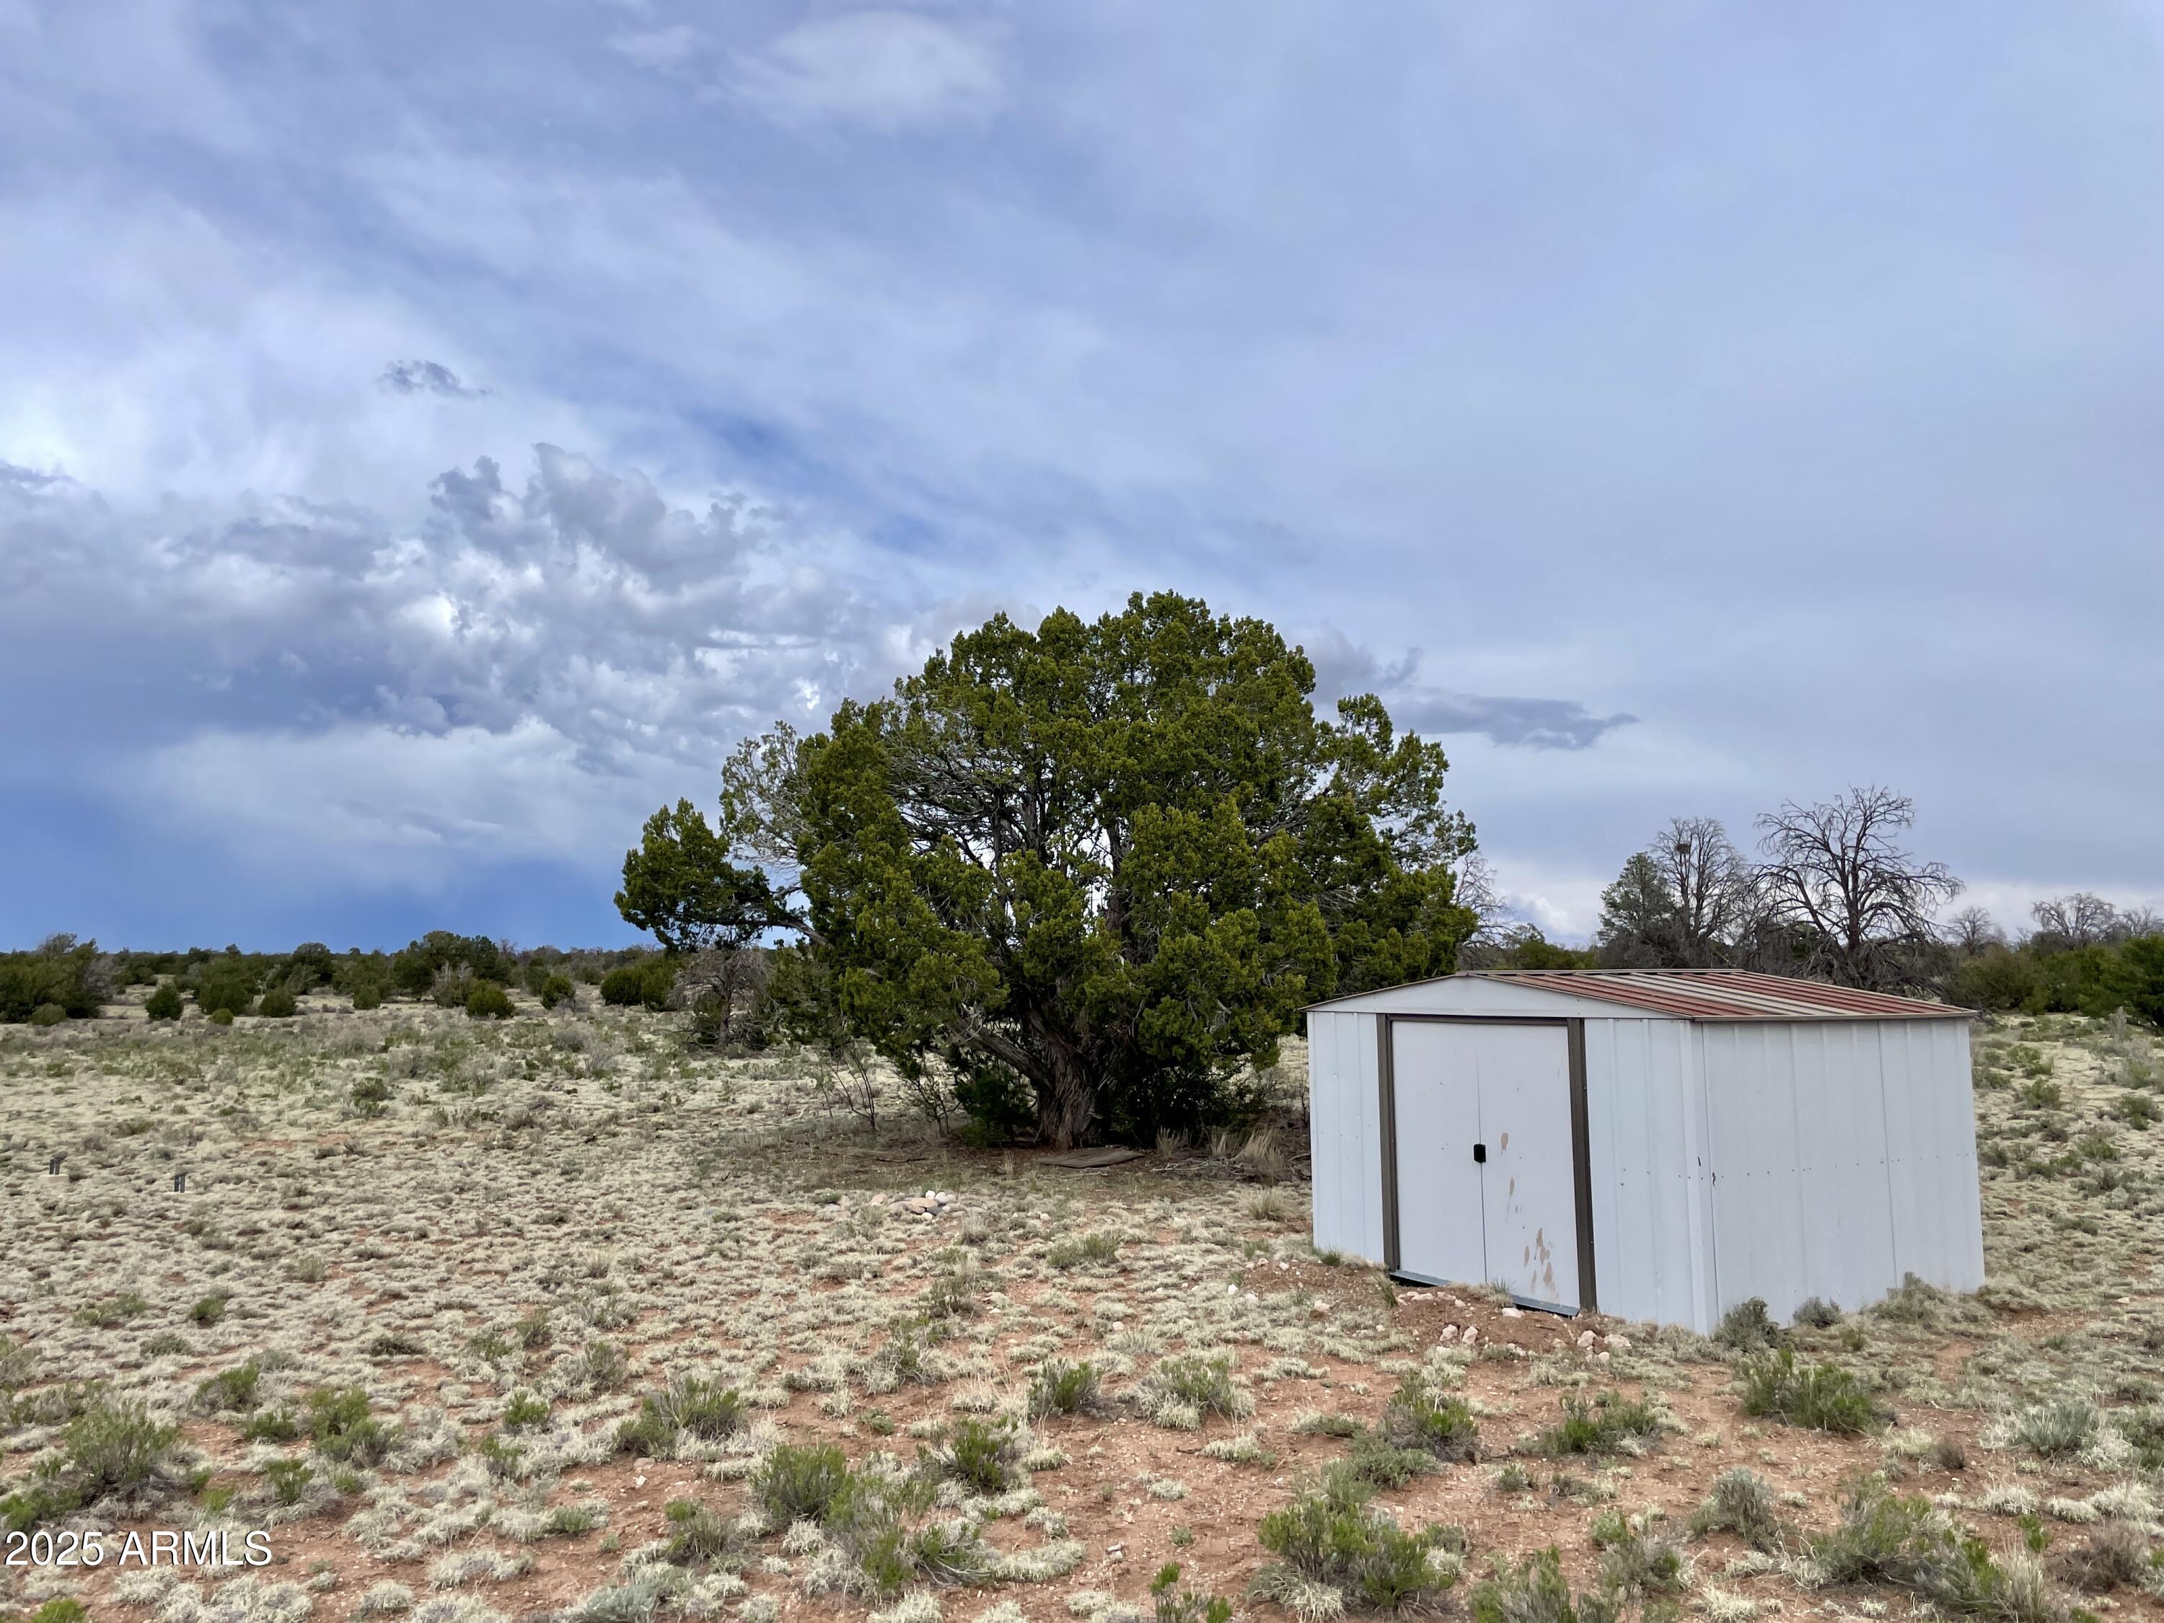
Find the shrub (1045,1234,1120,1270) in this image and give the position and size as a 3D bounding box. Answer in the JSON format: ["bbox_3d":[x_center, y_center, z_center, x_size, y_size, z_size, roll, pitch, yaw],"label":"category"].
[{"bbox_3d":[0.010,2.601,9.638,0.442,0.196,0.331,0,-6,0],"label":"shrub"}]

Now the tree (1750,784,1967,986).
[{"bbox_3d":[24.826,2.704,52.000,6.004,6.977,5.403,-3,-7,25],"label":"tree"}]

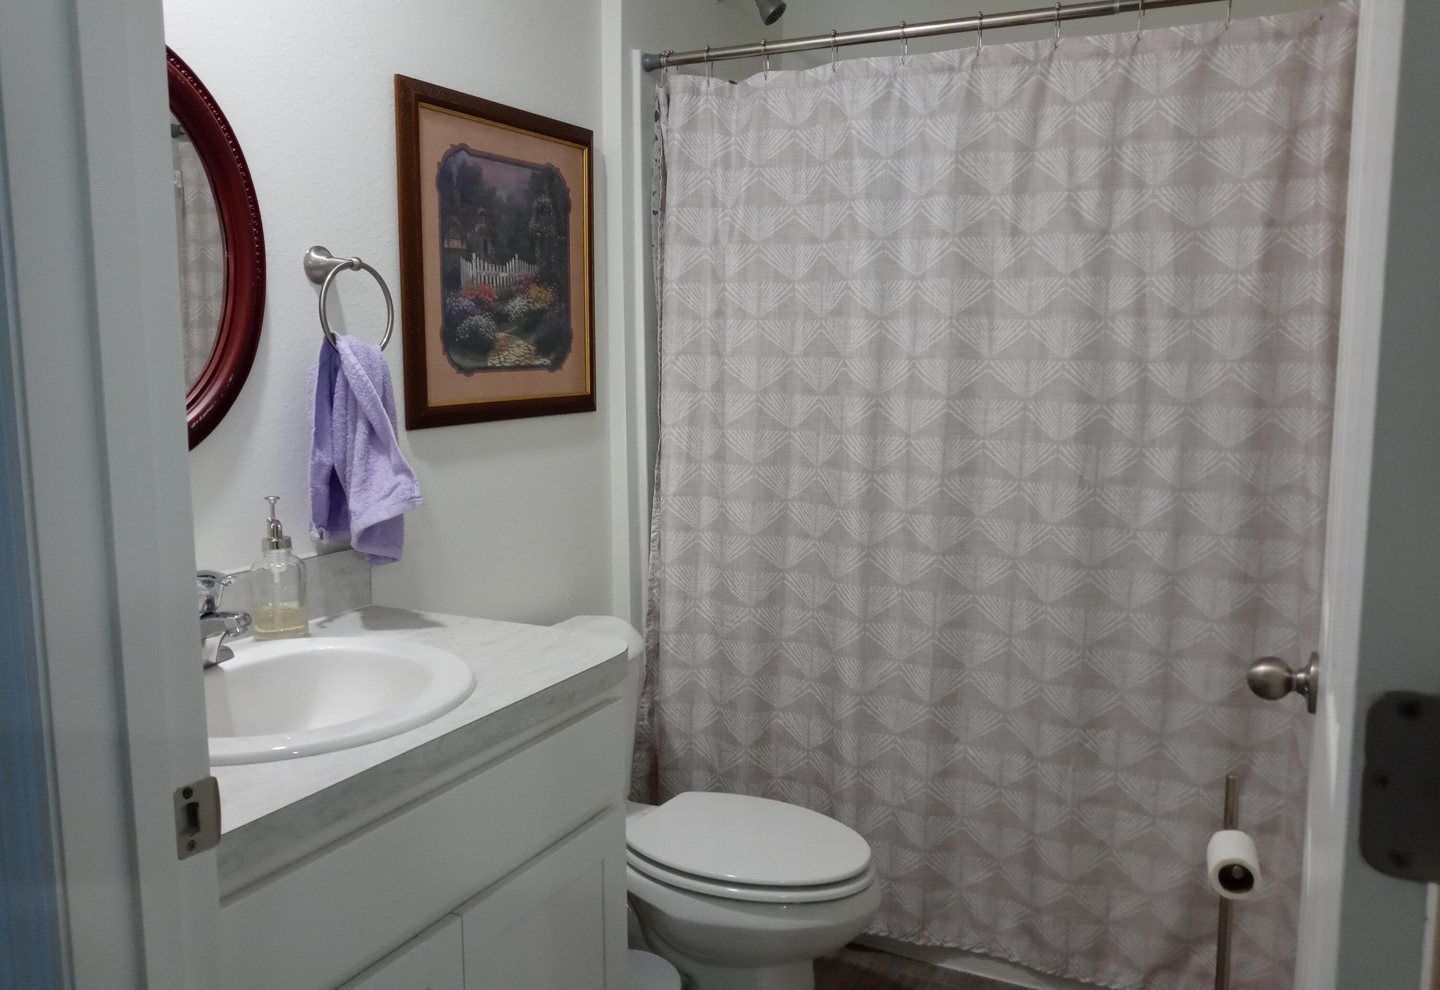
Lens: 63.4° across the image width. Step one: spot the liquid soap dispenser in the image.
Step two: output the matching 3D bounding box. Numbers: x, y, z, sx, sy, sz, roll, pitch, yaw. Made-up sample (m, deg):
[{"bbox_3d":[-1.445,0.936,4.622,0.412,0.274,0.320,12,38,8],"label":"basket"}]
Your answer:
[{"bbox_3d":[-0.658,0.110,1.740,0.079,0.218,0.079,-6,10,-40],"label":"liquid soap dispenser"}]

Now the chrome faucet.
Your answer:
[{"bbox_3d":[-0.664,0.165,1.511,0.162,0.143,0.148,4,8,26],"label":"chrome faucet"}]

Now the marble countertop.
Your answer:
[{"bbox_3d":[-0.559,0.277,1.468,0.554,0.044,0.930,4,8,26],"label":"marble countertop"}]

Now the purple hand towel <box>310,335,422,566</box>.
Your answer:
[{"bbox_3d":[-0.573,-0.068,1.885,0.108,0.379,0.202,4,8,26],"label":"purple hand towel"}]

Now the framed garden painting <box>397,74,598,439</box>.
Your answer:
[{"bbox_3d":[-0.420,-0.448,2.280,0.022,0.600,0.622,4,8,26],"label":"framed garden painting"}]

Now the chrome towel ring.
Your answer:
[{"bbox_3d":[-0.601,-0.303,1.853,0.085,0.187,0.163,4,8,26],"label":"chrome towel ring"}]

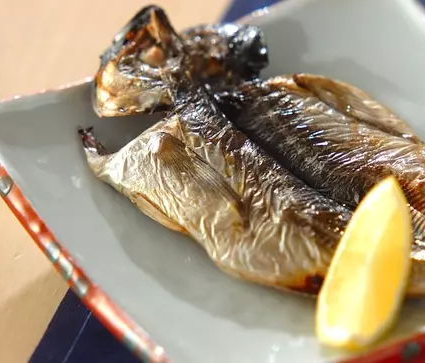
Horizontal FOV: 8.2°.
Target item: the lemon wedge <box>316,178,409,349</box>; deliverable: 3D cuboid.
[{"bbox_3d":[0.056,0.030,1.085,0.029,0.026,0.074,16,64,16],"label":"lemon wedge"}]

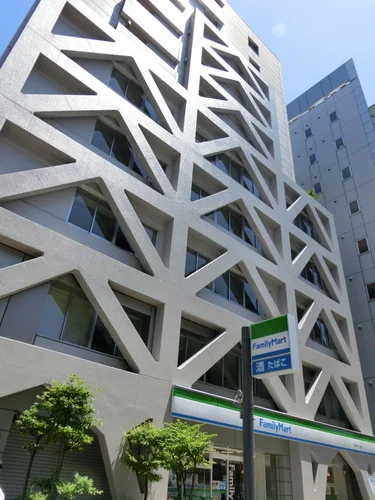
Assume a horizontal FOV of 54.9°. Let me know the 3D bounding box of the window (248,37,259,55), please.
[{"bbox_3d":[5.438,-16.729,29.741,1.264,1.370,0.120,28,-38,-32],"label":"window"}]

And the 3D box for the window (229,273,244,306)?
[{"bbox_3d":[2.310,1.799,16.733,0.995,1.487,0.100,28,-38,-32],"label":"window"}]

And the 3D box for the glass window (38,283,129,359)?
[{"bbox_3d":[-2.954,2.286,11.249,3.200,1.605,0.120,28,-38,-32],"label":"glass window"}]

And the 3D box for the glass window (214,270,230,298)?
[{"bbox_3d":[1.561,1.399,16.197,1.014,1.487,0.100,28,-38,-32],"label":"glass window"}]

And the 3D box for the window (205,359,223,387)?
[{"bbox_3d":[1.090,4.461,14.130,0.965,1.576,0.100,28,-38,-32],"label":"window"}]

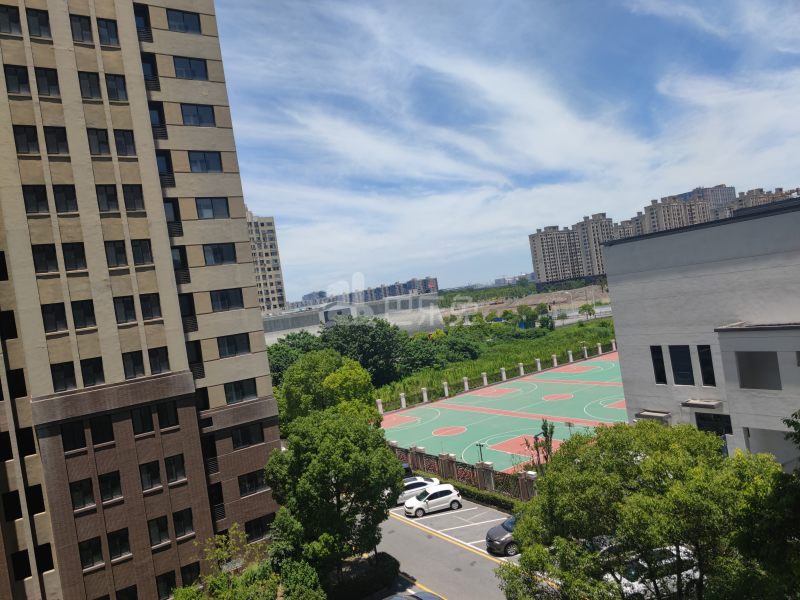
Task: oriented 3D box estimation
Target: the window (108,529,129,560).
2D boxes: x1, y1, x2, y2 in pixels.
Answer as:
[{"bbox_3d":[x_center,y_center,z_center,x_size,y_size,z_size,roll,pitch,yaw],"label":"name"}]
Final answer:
[{"bbox_3d":[-14.094,12.289,29.090,0.938,1.344,0.150,-9,1,-35],"label":"window"}]

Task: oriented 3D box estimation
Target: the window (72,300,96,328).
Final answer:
[{"bbox_3d":[-15.967,0.744,29.228,0.937,1.365,0.140,-9,1,-35],"label":"window"}]

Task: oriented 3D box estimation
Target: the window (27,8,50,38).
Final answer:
[{"bbox_3d":[-17.827,-13.613,28.520,0.935,1.367,0.150,-9,1,-35],"label":"window"}]

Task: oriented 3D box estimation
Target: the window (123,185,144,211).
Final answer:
[{"bbox_3d":[-14.339,-5.542,31.169,0.982,1.398,0.150,-9,1,-35],"label":"window"}]

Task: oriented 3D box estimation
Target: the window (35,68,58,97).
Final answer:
[{"bbox_3d":[-17.409,-10.790,28.559,0.950,1.380,0.200,-9,0,-35],"label":"window"}]

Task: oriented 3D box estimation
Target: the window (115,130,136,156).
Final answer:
[{"bbox_3d":[-14.838,-8.504,31.246,0.950,1.366,0.150,-9,1,-35],"label":"window"}]

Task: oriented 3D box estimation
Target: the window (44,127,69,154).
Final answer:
[{"bbox_3d":[-17.096,-7.928,28.816,0.938,1.344,0.150,-9,1,-35],"label":"window"}]

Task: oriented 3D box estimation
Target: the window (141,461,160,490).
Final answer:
[{"bbox_3d":[-13.109,9.196,30.350,0.949,1.379,0.150,-9,1,-35],"label":"window"}]

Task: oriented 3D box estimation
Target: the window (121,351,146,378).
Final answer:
[{"bbox_3d":[-13.780,3.357,29.913,0.939,1.367,0.150,-9,1,-35],"label":"window"}]

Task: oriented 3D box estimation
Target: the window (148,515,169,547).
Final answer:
[{"bbox_3d":[-12.812,12.293,30.813,0.948,1.366,0.150,-9,1,-35],"label":"window"}]

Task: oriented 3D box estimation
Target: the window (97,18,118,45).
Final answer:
[{"bbox_3d":[-15.288,-14.018,30.338,0.948,1.367,0.150,-9,1,-35],"label":"window"}]

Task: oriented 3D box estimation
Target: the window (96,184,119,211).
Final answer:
[{"bbox_3d":[-15.042,-5.249,29.762,0.939,1.367,0.150,-9,1,-35],"label":"window"}]

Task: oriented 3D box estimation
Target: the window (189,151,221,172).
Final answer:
[{"bbox_3d":[-12.340,-8.799,36.824,2.029,1.345,0.150,-9,1,-35],"label":"window"}]

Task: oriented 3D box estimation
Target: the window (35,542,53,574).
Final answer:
[{"bbox_3d":[-17.963,13.077,29.218,0.700,1.403,0.150,-9,1,-35],"label":"window"}]

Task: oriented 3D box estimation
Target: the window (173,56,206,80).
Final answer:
[{"bbox_3d":[-13.000,-14.427,36.122,1.973,1.287,0.150,-9,1,-35],"label":"window"}]

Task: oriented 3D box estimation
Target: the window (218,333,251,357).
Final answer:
[{"bbox_3d":[-10.300,2.871,35.968,1.950,1.300,0.200,-9,0,-35],"label":"window"}]

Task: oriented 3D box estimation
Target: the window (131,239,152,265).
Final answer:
[{"bbox_3d":[-13.522,-2.509,30.385,0.950,1.370,0.200,-9,0,-35],"label":"window"}]

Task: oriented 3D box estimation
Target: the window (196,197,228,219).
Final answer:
[{"bbox_3d":[-11.646,-5.705,35.990,1.947,1.292,0.150,-9,1,-35],"label":"window"}]

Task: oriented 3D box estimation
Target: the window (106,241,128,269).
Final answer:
[{"bbox_3d":[-14.841,-2.421,30.272,0.929,1.365,0.140,-9,1,-35],"label":"window"}]

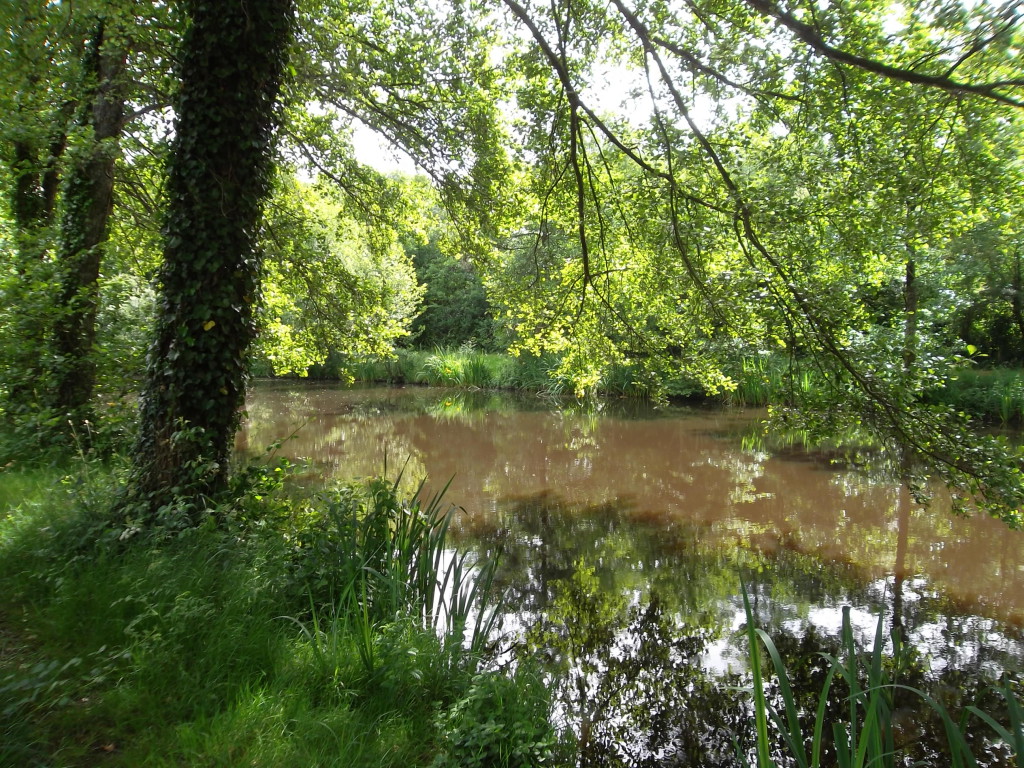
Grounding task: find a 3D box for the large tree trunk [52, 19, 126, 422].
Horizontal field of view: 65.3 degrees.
[{"bbox_3d":[-6.450,-2.380,12.200,0.650,6.300,0.620,5,3,0],"label":"large tree trunk"}]

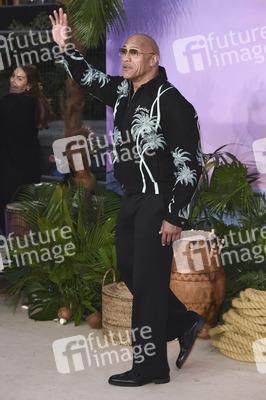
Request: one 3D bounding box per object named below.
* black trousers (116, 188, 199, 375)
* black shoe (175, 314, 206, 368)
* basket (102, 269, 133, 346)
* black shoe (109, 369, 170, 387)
[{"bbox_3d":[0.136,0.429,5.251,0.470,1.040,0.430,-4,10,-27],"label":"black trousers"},{"bbox_3d":[0.286,0.768,5.220,0.115,0.325,0.115,28,-8,-5],"label":"black shoe"},{"bbox_3d":[0.003,0.672,6.056,0.390,0.440,0.390,0,8,0],"label":"basket"},{"bbox_3d":[0.036,0.928,5.050,0.325,0.115,0.115,-2,7,-14],"label":"black shoe"}]

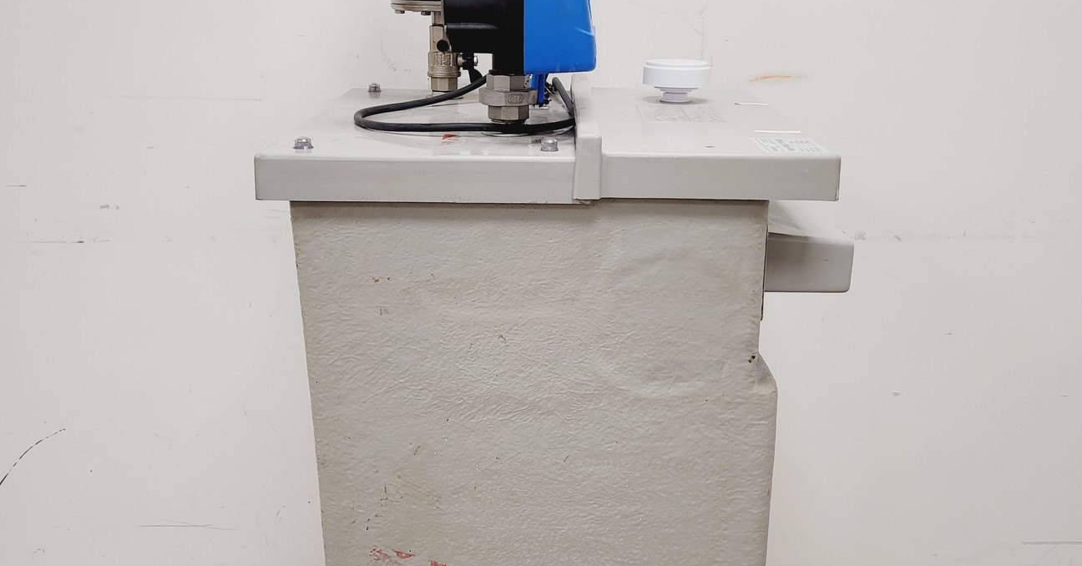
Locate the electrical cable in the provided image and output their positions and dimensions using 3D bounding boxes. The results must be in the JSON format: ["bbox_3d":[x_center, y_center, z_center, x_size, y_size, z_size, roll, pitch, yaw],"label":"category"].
[{"bbox_3d":[-0.088,-0.221,1.314,0.265,0.041,0.268,0,17,0],"label":"electrical cable"}]

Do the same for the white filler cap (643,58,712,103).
[{"bbox_3d":[0.182,-0.268,1.445,0.090,0.052,0.090,0,17,0],"label":"white filler cap"}]

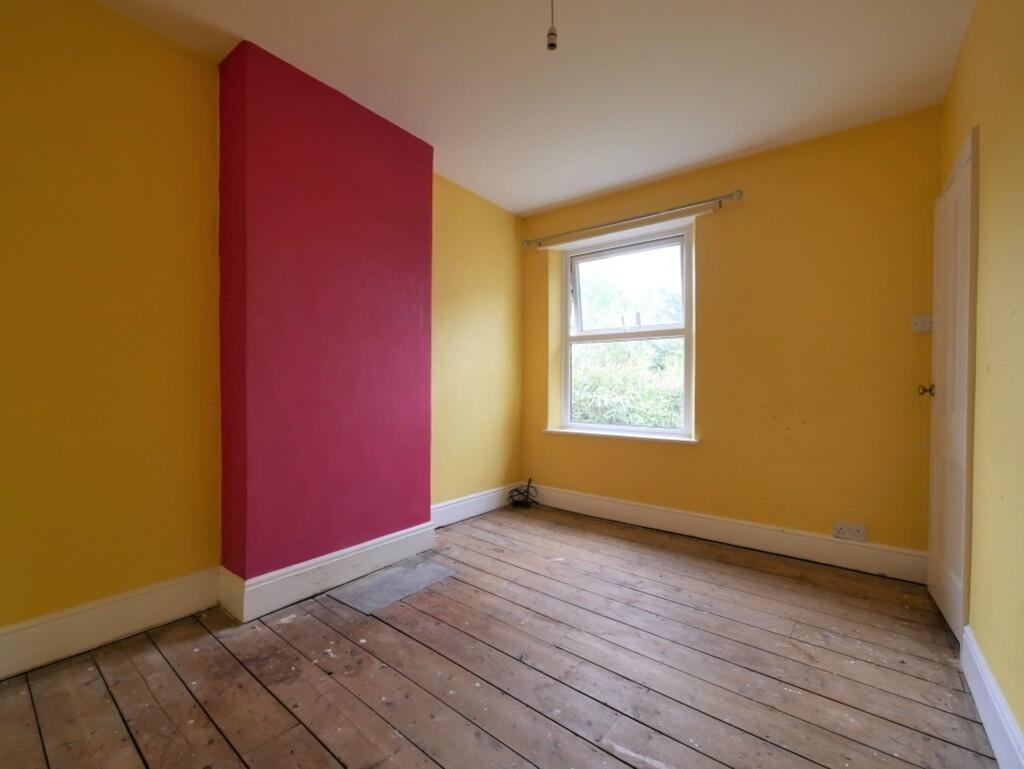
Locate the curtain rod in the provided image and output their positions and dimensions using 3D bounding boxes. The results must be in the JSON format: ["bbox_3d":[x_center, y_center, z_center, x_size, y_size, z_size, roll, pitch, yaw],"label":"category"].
[{"bbox_3d":[0.801,-1.212,3.148,1.678,0.060,0.100,1,1,35],"label":"curtain rod"}]

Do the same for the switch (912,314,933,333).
[{"bbox_3d":[2.198,-0.325,2.215,0.086,0.086,0.014,1,1,35],"label":"switch"}]

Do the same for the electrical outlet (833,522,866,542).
[{"bbox_3d":[1.955,0.859,2.398,0.146,0.086,0.016,1,1,35],"label":"electrical outlet"}]

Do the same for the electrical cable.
[{"bbox_3d":[0.100,0.944,3.600,0.250,0.210,0.190,0,1,2],"label":"electrical cable"}]

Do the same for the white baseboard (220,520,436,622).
[{"bbox_3d":[-0.955,0.969,2.343,0.280,0.180,1.080,1,1,40],"label":"white baseboard"}]

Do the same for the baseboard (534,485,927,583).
[{"bbox_3d":[1.155,0.971,2.965,2.625,0.180,0.022,1,1,35],"label":"baseboard"}]

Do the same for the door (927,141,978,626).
[{"bbox_3d":[1.968,0.059,1.836,0.050,2.020,0.700,1,1,36],"label":"door"}]

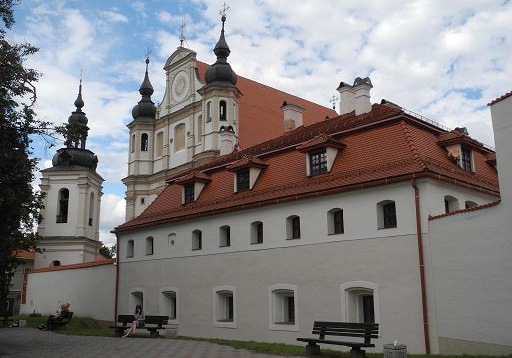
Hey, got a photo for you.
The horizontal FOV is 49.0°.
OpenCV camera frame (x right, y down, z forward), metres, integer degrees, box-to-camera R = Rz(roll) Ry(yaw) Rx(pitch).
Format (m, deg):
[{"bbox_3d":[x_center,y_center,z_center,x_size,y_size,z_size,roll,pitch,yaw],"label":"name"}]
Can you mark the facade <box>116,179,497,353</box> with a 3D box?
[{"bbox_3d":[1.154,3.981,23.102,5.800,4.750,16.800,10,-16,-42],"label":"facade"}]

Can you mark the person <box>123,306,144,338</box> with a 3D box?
[{"bbox_3d":[-4.885,5.750,22.600,0.500,1.250,0.900,-8,-14,32],"label":"person"}]

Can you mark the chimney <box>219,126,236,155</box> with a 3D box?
[{"bbox_3d":[-1.270,-1.725,26.435,0.580,1.420,0.600,10,-16,-42],"label":"chimney"}]

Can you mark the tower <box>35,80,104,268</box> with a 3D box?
[{"bbox_3d":[-19.306,1.101,59.459,4.827,25.600,4.827,-1,-12,2],"label":"tower"}]

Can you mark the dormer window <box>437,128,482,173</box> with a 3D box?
[{"bbox_3d":[6.699,-0.849,18.706,1.000,1.380,1.500,-12,-16,43],"label":"dormer window"}]

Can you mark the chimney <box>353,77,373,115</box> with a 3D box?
[{"bbox_3d":[4.014,-3.029,21.116,0.540,1.420,0.540,10,-16,-42],"label":"chimney"}]

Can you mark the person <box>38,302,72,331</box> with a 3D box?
[{"bbox_3d":[-9.369,6.409,26.200,1.300,1.270,0.580,3,-12,-19],"label":"person"}]

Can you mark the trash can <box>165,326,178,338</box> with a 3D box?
[{"bbox_3d":[-3.417,6.176,22.755,0.520,0.450,0.520,-1,-12,0],"label":"trash can"}]

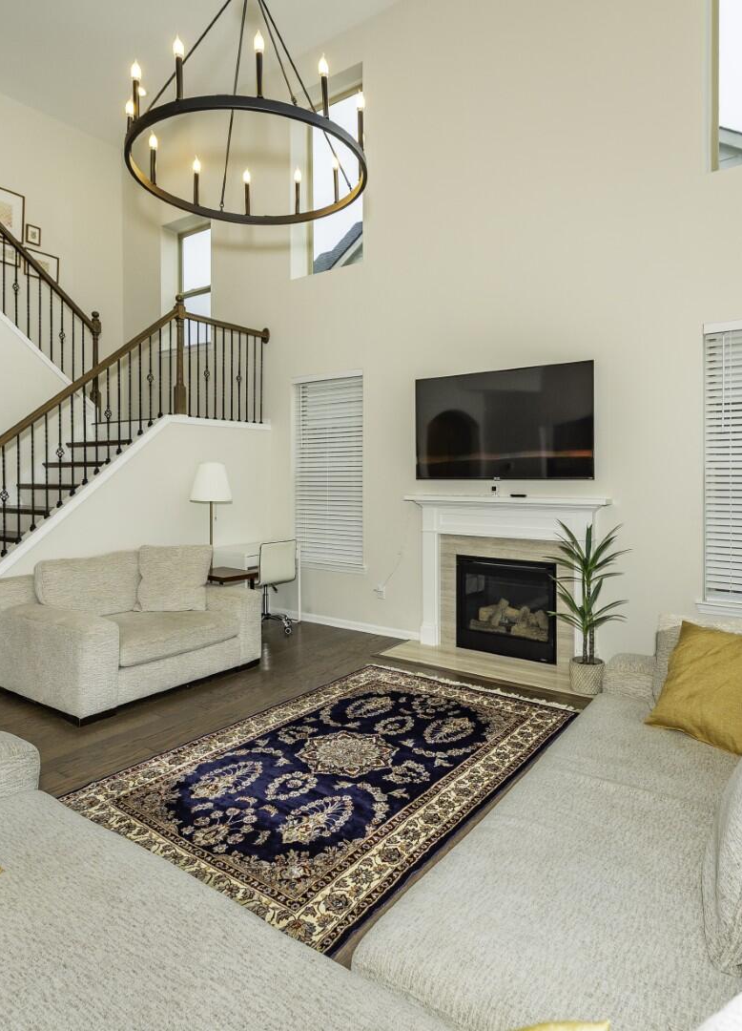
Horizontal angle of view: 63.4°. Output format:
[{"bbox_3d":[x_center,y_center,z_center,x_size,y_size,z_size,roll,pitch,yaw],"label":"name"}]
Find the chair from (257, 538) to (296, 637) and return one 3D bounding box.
[{"bbox_3d":[-0.976,0.661,5.627,0.543,0.858,0.529,2,4,36],"label":"chair"}]

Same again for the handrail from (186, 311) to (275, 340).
[{"bbox_3d":[-1.419,-1.873,6.012,0.079,0.074,1.001,2,4,36],"label":"handrail"}]

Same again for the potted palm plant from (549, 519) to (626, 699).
[{"bbox_3d":[1.460,0.594,4.086,0.515,1.137,0.501,2,4,36],"label":"potted palm plant"}]

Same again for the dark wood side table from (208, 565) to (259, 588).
[{"bbox_3d":[-1.288,0.808,5.293,0.479,0.608,0.393,2,4,36],"label":"dark wood side table"}]

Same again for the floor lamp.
[{"bbox_3d":[-1.358,0.329,5.119,0.358,1.580,0.358,2,4,36],"label":"floor lamp"}]

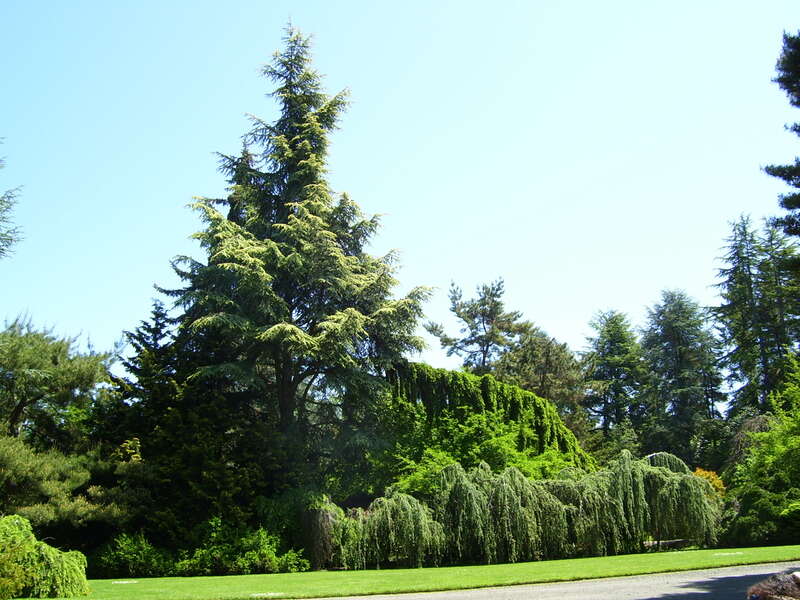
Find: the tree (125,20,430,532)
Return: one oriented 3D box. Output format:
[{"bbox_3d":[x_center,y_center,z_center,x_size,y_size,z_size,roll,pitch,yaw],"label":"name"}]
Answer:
[{"bbox_3d":[-4.401,-1.174,32.258,11.000,21.200,10.500,0,-14,0],"label":"tree"}]

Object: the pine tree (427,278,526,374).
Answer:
[{"bbox_3d":[4.757,6.039,47.974,6.000,14.860,6.000,0,-14,0],"label":"pine tree"}]

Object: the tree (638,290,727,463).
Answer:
[{"bbox_3d":[20.343,7.768,59.913,6.200,17.320,6.200,0,-14,0],"label":"tree"}]

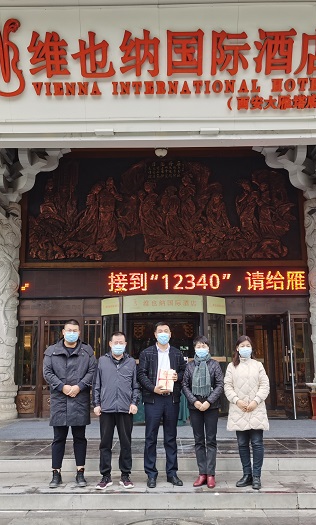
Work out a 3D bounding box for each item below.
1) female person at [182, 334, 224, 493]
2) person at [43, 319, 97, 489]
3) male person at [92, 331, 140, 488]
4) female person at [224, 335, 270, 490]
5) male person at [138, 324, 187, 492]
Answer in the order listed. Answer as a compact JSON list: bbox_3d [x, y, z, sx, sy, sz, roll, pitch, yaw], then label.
[{"bbox_3d":[0.509,1.641,6.136,0.458,1.618,0.360,-1,-10,2],"label":"female person"},{"bbox_3d":[-0.995,1.564,6.204,0.593,1.817,0.380,0,-10,-4],"label":"person"},{"bbox_3d":[-0.461,1.620,6.103,0.501,1.663,0.340,0,-10,-2],"label":"male person"},{"bbox_3d":[0.980,1.623,6.028,0.488,1.609,0.360,-1,-10,5],"label":"female person"},{"bbox_3d":[0.044,1.567,6.167,0.538,1.783,0.400,-1,-10,0],"label":"male person"}]

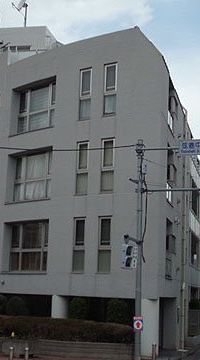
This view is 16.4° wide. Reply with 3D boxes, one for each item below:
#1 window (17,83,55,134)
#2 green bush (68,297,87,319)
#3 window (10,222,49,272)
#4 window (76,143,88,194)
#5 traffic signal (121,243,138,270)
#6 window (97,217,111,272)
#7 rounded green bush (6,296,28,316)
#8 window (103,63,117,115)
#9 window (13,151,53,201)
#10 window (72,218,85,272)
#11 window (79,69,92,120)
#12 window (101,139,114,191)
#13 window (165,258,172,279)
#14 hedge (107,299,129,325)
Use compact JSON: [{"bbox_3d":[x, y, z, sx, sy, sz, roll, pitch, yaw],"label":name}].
[{"bbox_3d":[-2.835,-3.147,30.526,0.250,2.109,2.971,10,-12,-42],"label":"window"},{"bbox_3d":[-0.883,5.138,26.393,0.750,1.350,0.750,2,-9,0],"label":"green bush"},{"bbox_3d":[-2.932,2.838,29.264,0.150,2.074,2.813,11,-13,-43],"label":"window"},{"bbox_3d":[-0.670,-0.479,27.818,0.570,2.171,0.160,-4,-11,33],"label":"window"},{"bbox_3d":[0.958,2.481,22.601,0.340,0.800,0.500,-5,-12,36],"label":"traffic signal"},{"bbox_3d":[0.221,2.473,26.684,0.585,2.163,0.160,-4,-11,33],"label":"window"},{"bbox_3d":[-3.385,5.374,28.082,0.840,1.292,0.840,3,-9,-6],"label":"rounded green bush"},{"bbox_3d":[0.393,-3.546,27.083,0.580,2.124,0.120,-4,-11,34],"label":"window"},{"bbox_3d":[-2.954,-0.124,30.056,0.250,2.124,2.971,10,-12,-42],"label":"window"},{"bbox_3d":[-0.788,2.513,26.698,0.524,2.112,0.120,-4,-11,34],"label":"window"},{"bbox_3d":[-0.584,-3.409,27.668,0.568,2.140,0.120,-4,-11,34],"label":"window"},{"bbox_3d":[0.342,-0.579,27.165,0.606,2.149,0.160,-4,-11,33],"label":"window"},{"bbox_3d":[2.722,3.531,27.442,0.120,0.786,2.151,0,-9,12],"label":"window"},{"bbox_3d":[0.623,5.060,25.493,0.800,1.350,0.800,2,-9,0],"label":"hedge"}]

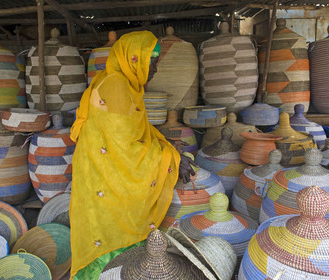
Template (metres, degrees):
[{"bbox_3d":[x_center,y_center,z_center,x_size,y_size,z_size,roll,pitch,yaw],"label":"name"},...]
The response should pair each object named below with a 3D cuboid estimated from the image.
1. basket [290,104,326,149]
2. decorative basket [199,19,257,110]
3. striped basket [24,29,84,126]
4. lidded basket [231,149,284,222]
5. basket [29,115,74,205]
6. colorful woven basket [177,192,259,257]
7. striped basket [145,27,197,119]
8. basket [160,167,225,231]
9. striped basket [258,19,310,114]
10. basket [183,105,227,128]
[{"bbox_3d":[1.030,-0.020,2.231,0.417,0.500,0.417,0,10,0],"label":"basket"},{"bbox_3d":[0.524,-0.577,2.356,0.468,0.702,0.468,0,10,0],"label":"decorative basket"},{"bbox_3d":[-0.856,-0.508,2.327,0.470,0.723,0.470,0,10,0],"label":"striped basket"},{"bbox_3d":[0.600,0.357,1.657,0.445,0.620,0.445,0,10,0],"label":"lidded basket"},{"bbox_3d":[-0.769,0.117,2.123,0.422,0.618,0.422,0,10,0],"label":"basket"},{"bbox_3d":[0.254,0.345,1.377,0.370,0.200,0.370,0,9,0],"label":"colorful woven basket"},{"bbox_3d":[0.053,-0.546,2.392,0.454,0.728,0.454,0,10,0],"label":"striped basket"},{"bbox_3d":[0.166,0.363,1.848,0.430,0.580,0.430,0,9,0],"label":"basket"},{"bbox_3d":[1.014,-0.637,2.566,0.425,0.800,0.425,0,9,0],"label":"striped basket"},{"bbox_3d":[0.302,-0.178,2.152,0.321,0.134,0.321,0,10,0],"label":"basket"}]

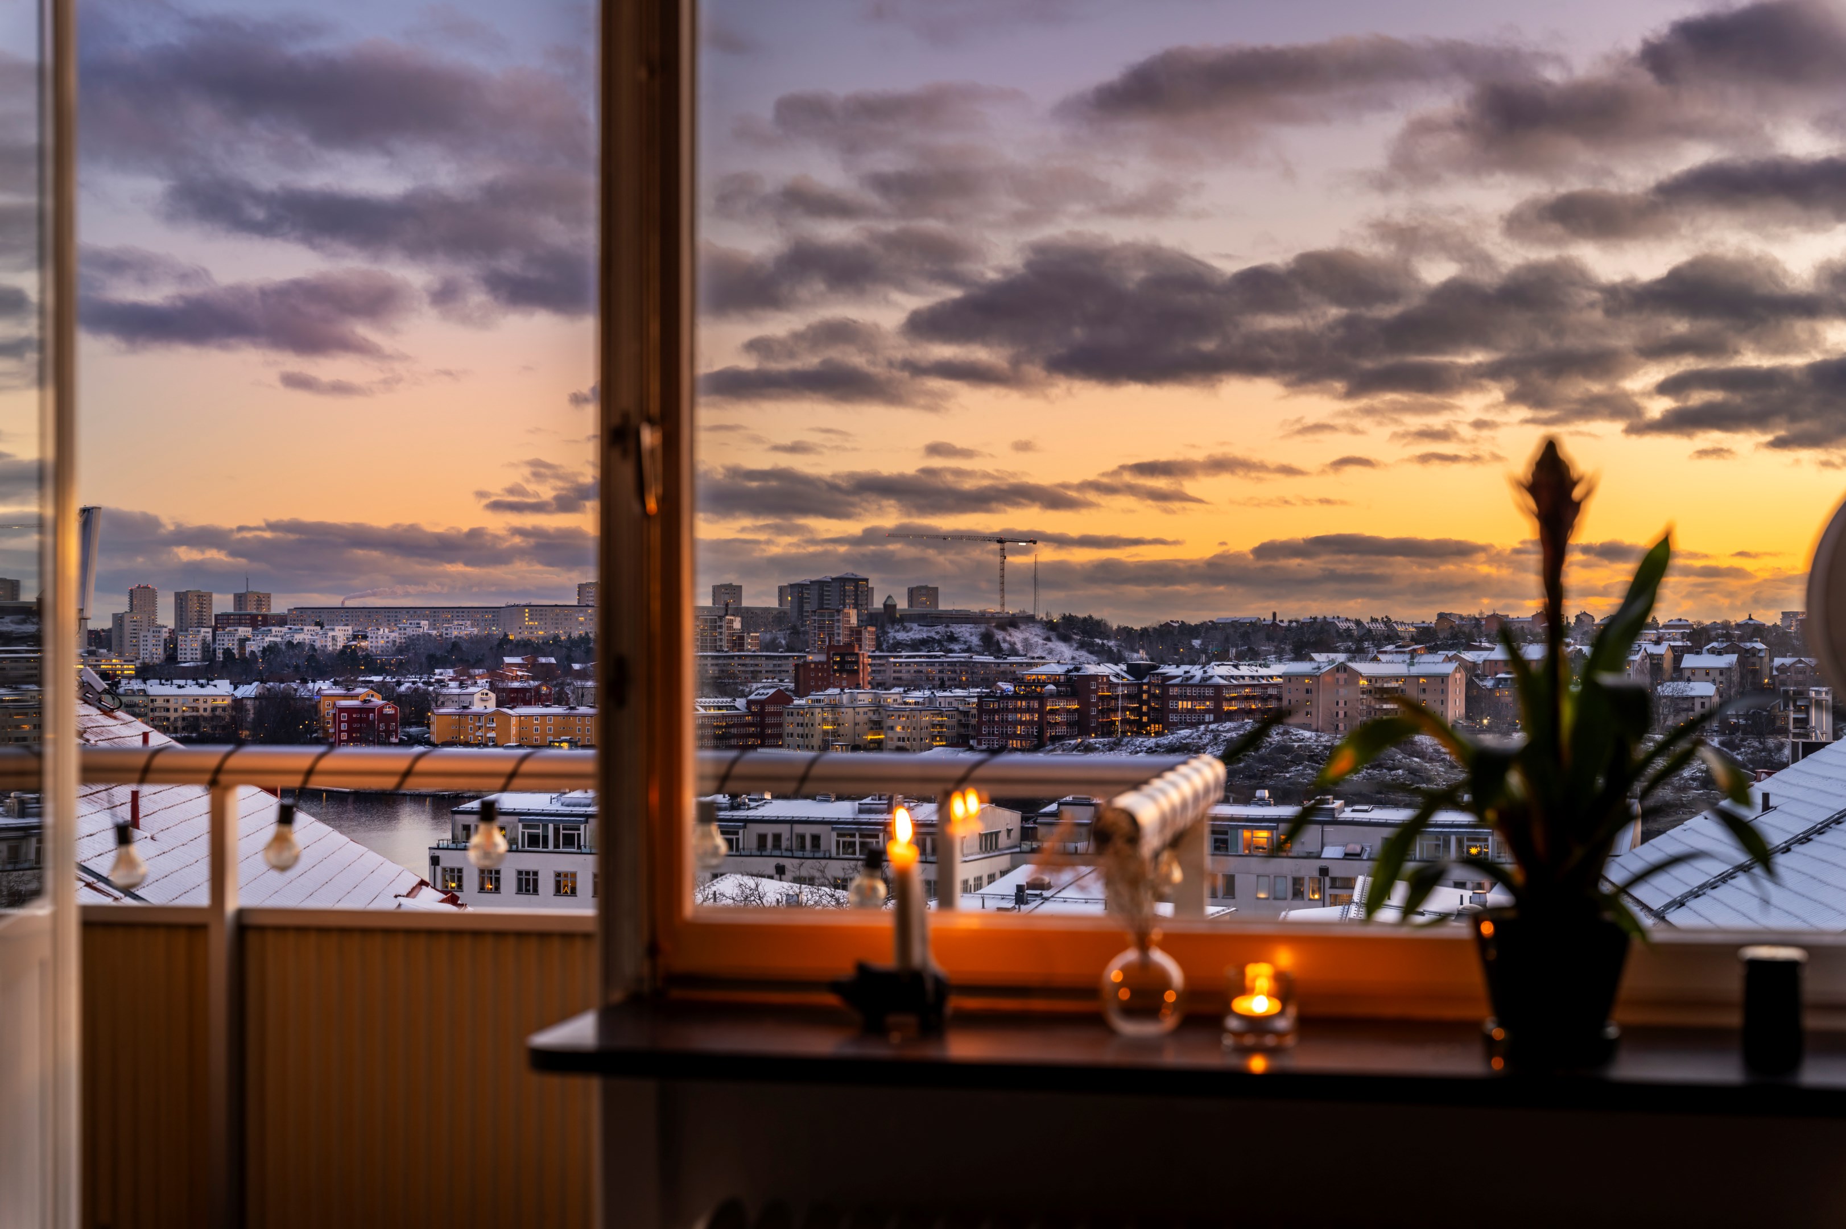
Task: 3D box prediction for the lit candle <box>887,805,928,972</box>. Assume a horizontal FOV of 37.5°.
[{"bbox_3d":[-0.014,0.241,2.380,0.023,0.143,0.023,-2,0,10],"label":"lit candle"}]

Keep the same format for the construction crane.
[{"bbox_3d":[19.943,-19.936,1391.000,86.000,46.000,3.000,0,0,-23],"label":"construction crane"}]

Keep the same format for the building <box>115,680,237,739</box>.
[{"bbox_3d":[-228.083,28.990,830.000,37.000,17.500,12.500,0,0,0],"label":"building"}]

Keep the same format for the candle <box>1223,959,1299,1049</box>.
[{"bbox_3d":[0.287,0.333,2.310,0.058,0.073,0.058,0,0,10],"label":"candle"}]

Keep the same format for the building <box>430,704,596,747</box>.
[{"bbox_3d":[-112.804,30.771,748.000,46.000,12.000,12.500,0,0,8],"label":"building"}]

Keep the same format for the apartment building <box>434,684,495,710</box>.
[{"bbox_3d":[-139.092,26.713,825.000,16.000,11.000,10.000,0,0,22],"label":"apartment building"}]

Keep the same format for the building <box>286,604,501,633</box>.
[{"bbox_3d":[-363.931,4.963,1870.000,149.000,22.000,13.000,0,0,3],"label":"building"}]

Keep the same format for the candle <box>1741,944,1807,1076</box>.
[{"bbox_3d":[0.686,0.319,2.190,0.050,0.104,0.050,0,0,10],"label":"candle"}]

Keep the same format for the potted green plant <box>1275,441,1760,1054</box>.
[{"bbox_3d":[0.497,0.115,2.220,0.390,0.515,0.370,0,0,10],"label":"potted green plant"}]

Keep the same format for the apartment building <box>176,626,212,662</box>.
[{"bbox_3d":[-473.303,19.956,1765.000,17.000,24.500,15.000,0,0,15],"label":"apartment building"}]

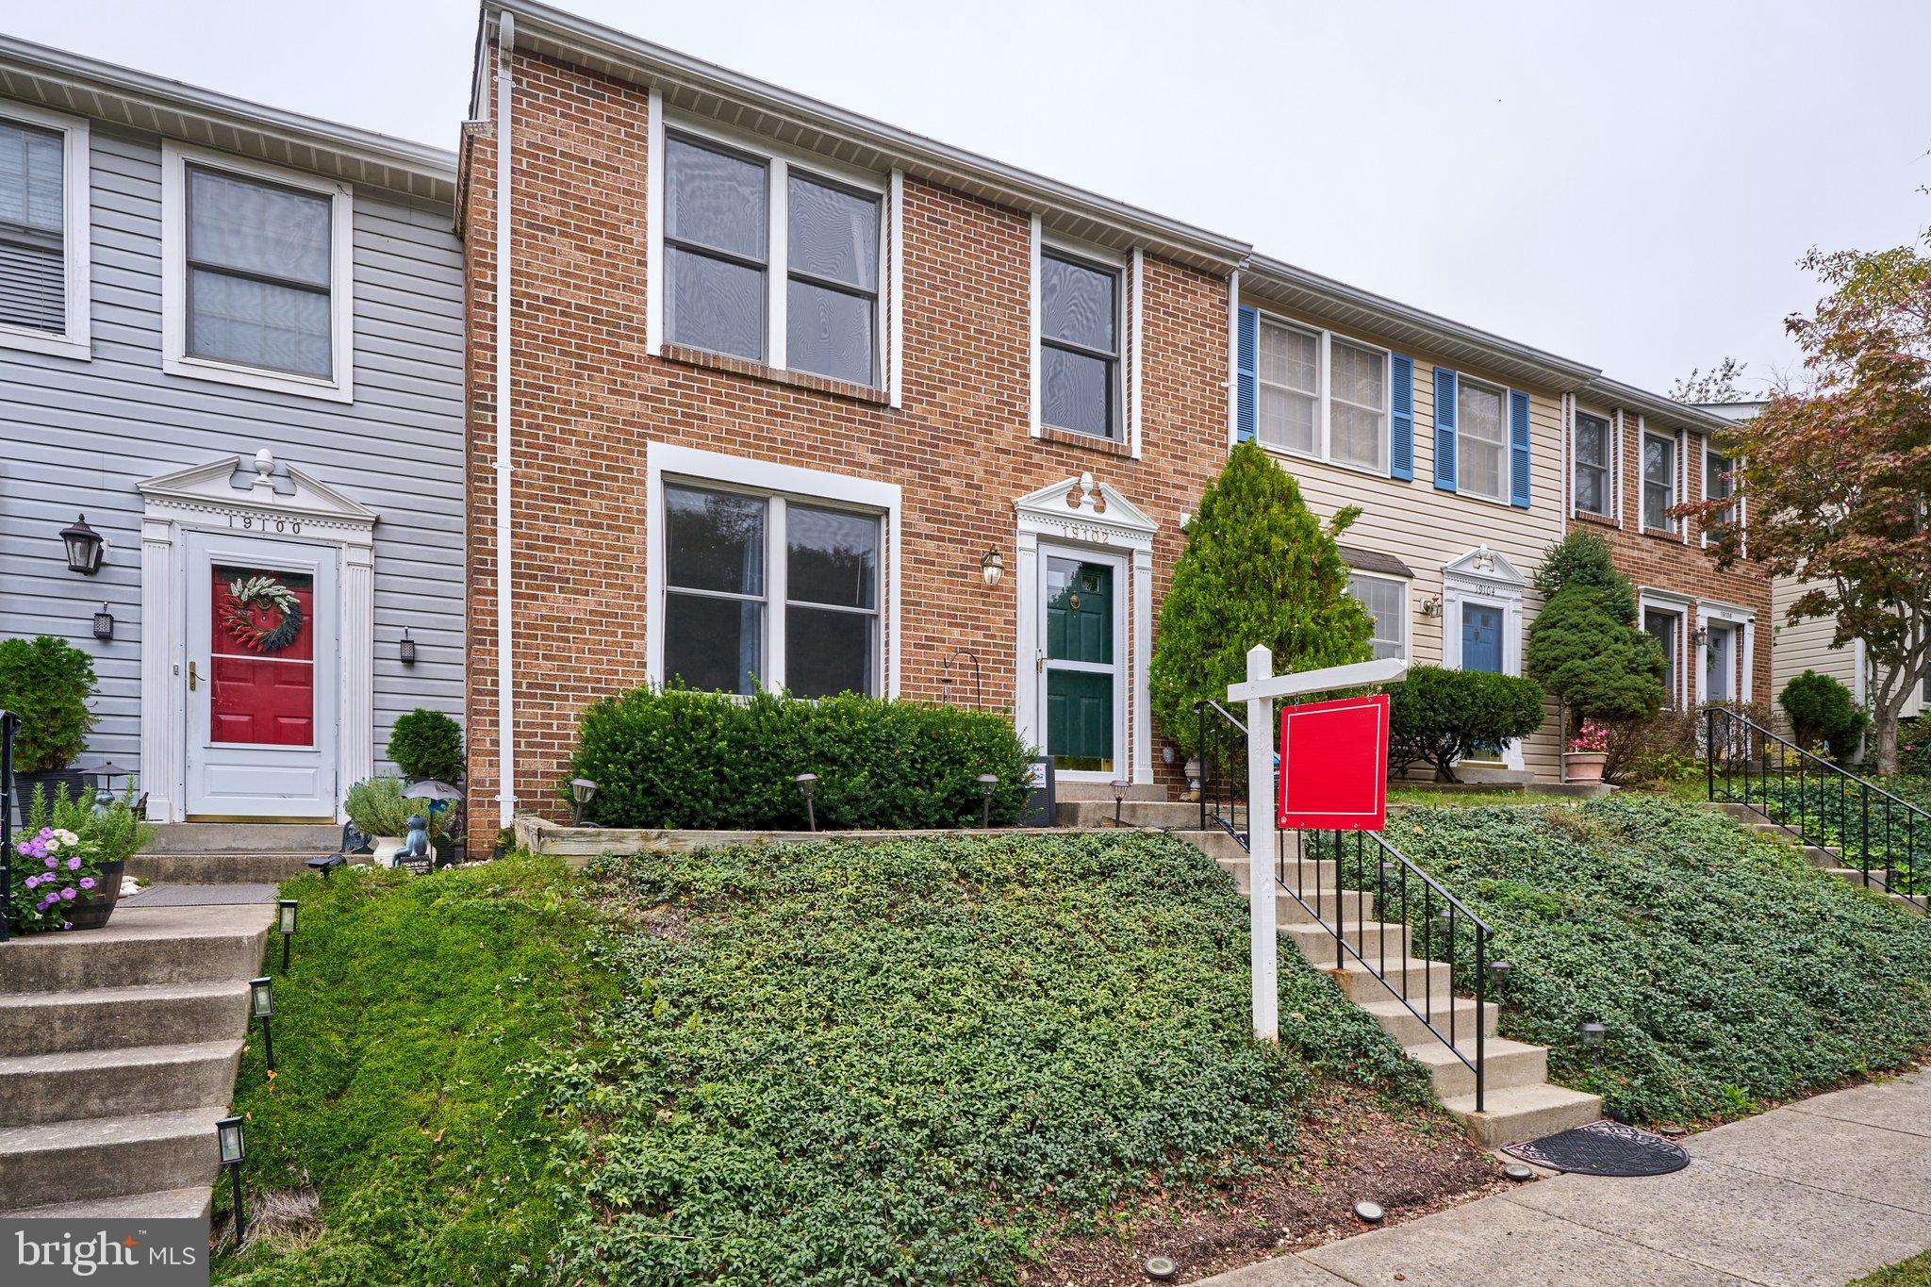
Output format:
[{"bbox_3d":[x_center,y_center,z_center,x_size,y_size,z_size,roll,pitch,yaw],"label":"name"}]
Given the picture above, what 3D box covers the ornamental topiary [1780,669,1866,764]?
[{"bbox_3d":[12.350,1.070,13.900,0.980,1.400,0.980,3,-6,-25],"label":"ornamental topiary"}]

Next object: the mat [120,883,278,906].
[{"bbox_3d":[-4.440,1.450,5.600,0.660,0.020,0.780,3,-6,-25],"label":"mat"}]

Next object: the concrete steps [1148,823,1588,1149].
[{"bbox_3d":[2.434,1.949,5.959,0.941,1.423,2.317,3,-6,-25],"label":"concrete steps"}]

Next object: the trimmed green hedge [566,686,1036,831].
[{"bbox_3d":[-1.100,0.800,6.550,2.920,0.880,1.000,3,-6,-25],"label":"trimmed green hedge"}]

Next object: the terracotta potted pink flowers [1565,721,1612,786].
[{"bbox_3d":[7.300,1.290,11.300,0.460,0.740,0.460,3,-6,-25],"label":"terracotta potted pink flowers"}]

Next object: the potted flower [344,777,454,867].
[{"bbox_3d":[-3.700,1.160,6.300,0.610,0.600,0.590,3,-6,-25],"label":"potted flower"}]

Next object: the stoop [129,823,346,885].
[{"bbox_3d":[-4.930,1.430,6.580,1.200,0.400,0.600,3,-6,-25],"label":"stoop"}]

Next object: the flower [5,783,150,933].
[{"bbox_3d":[-3.445,0.830,3.750,0.440,0.570,0.430,3,-6,-25],"label":"flower"}]

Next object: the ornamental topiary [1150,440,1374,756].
[{"bbox_3d":[2.400,-0.200,7.900,1.620,2.850,1.600,3,-6,-25],"label":"ornamental topiary"}]

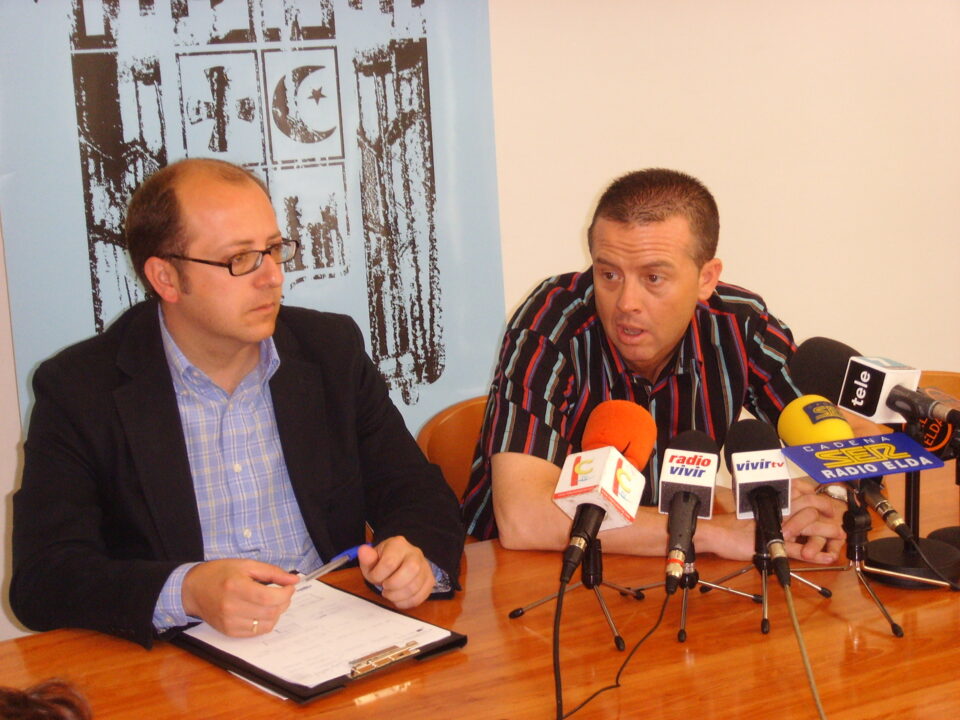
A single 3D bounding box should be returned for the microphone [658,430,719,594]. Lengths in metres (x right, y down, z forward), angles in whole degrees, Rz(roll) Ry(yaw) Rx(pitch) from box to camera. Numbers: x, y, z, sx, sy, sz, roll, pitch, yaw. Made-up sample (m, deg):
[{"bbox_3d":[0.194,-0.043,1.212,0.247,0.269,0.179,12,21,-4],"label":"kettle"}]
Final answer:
[{"bbox_3d":[0.247,0.181,2.345,0.064,0.064,0.240,9,50,7],"label":"microphone"}]

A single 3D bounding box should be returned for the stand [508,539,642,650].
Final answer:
[{"bbox_3d":[0.141,0.263,2.310,0.174,0.120,0.154,-6,14,-17],"label":"stand"}]

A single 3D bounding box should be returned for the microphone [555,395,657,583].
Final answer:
[{"bbox_3d":[0.144,0.156,2.325,0.090,0.090,0.250,21,53,5],"label":"microphone"}]

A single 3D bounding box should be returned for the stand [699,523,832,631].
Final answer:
[{"bbox_3d":[0.344,0.246,2.339,0.161,0.125,0.143,0,13,9],"label":"stand"}]

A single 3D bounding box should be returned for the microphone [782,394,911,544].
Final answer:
[{"bbox_3d":[0.447,0.130,2.360,0.088,0.088,0.265,-40,43,6],"label":"microphone"}]

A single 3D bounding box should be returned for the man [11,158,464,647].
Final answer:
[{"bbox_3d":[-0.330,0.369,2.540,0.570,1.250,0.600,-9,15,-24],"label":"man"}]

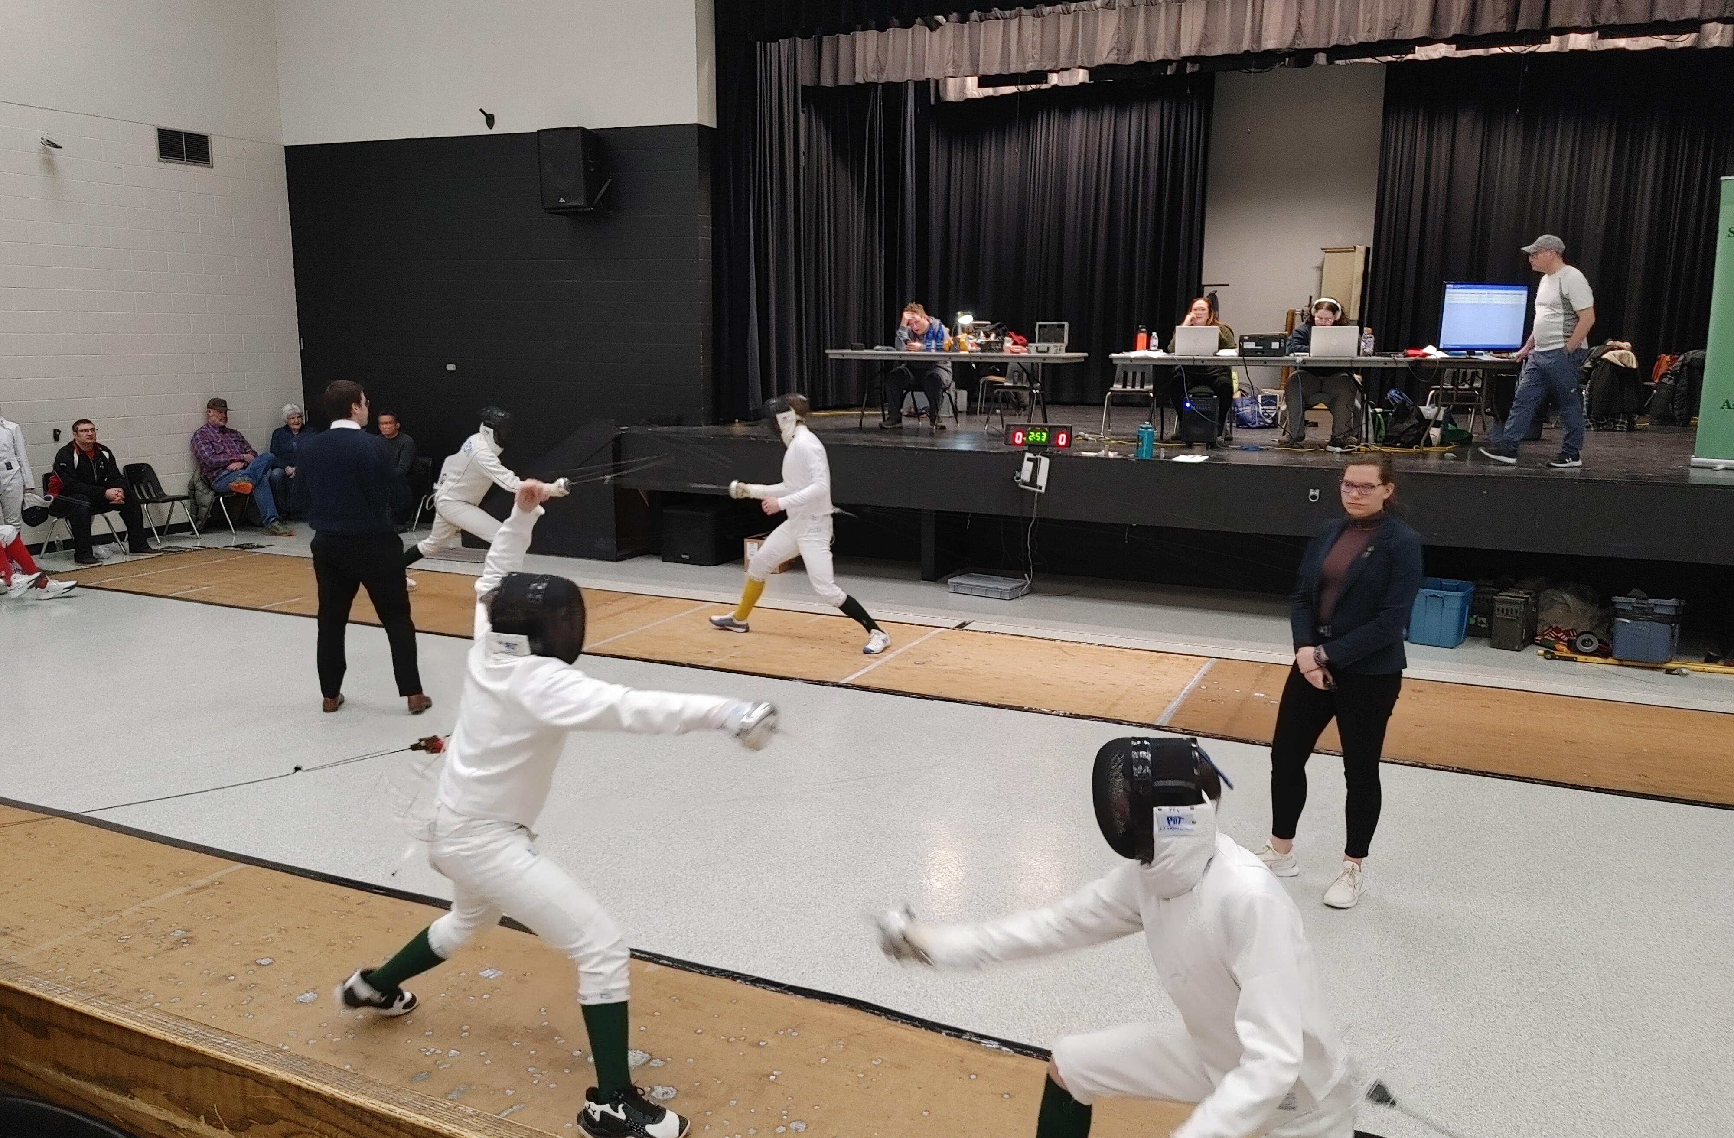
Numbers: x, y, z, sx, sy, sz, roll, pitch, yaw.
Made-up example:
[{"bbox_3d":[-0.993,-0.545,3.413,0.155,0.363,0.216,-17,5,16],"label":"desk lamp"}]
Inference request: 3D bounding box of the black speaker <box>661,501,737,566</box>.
[{"bbox_3d":[-1.542,-0.332,12.352,0.560,0.490,0.560,5,11,25],"label":"black speaker"}]

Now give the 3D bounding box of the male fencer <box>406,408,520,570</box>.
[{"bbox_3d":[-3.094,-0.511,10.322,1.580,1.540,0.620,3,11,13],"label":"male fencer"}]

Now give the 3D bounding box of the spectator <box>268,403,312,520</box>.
[{"bbox_3d":[-6.282,-1.137,14.305,0.820,1.270,0.550,11,14,43],"label":"spectator"}]

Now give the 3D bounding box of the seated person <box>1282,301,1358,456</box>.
[{"bbox_3d":[4.072,-1.773,11.725,0.640,1.270,0.780,5,11,24],"label":"seated person"}]

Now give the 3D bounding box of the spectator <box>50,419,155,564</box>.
[{"bbox_3d":[-7.221,-0.759,12.221,0.860,1.260,0.700,6,12,28],"label":"spectator"}]

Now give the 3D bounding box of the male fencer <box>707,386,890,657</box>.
[{"bbox_3d":[-0.525,-0.374,9.267,1.420,1.740,0.540,4,11,16],"label":"male fencer"}]

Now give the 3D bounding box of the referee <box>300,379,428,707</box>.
[{"bbox_3d":[-2.800,-0.116,7.269,0.600,1.860,0.430,2,10,10],"label":"referee"}]

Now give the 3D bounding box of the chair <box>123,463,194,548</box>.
[{"bbox_3d":[-7.145,-0.675,13.183,0.520,0.750,0.470,5,11,24],"label":"chair"}]

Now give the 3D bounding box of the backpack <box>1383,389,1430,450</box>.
[{"bbox_3d":[4.765,-1.337,11.538,0.370,0.480,0.320,5,11,25],"label":"backpack"}]

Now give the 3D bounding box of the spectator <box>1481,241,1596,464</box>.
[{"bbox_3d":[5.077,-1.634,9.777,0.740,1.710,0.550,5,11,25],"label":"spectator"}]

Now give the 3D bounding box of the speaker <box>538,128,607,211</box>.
[{"bbox_3d":[-2.830,-3.852,12.554,0.510,0.700,0.400,6,14,27],"label":"speaker"}]

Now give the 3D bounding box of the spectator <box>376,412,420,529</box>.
[{"bbox_3d":[-5.206,-1.069,14.098,0.540,1.240,0.800,3,11,14],"label":"spectator"}]

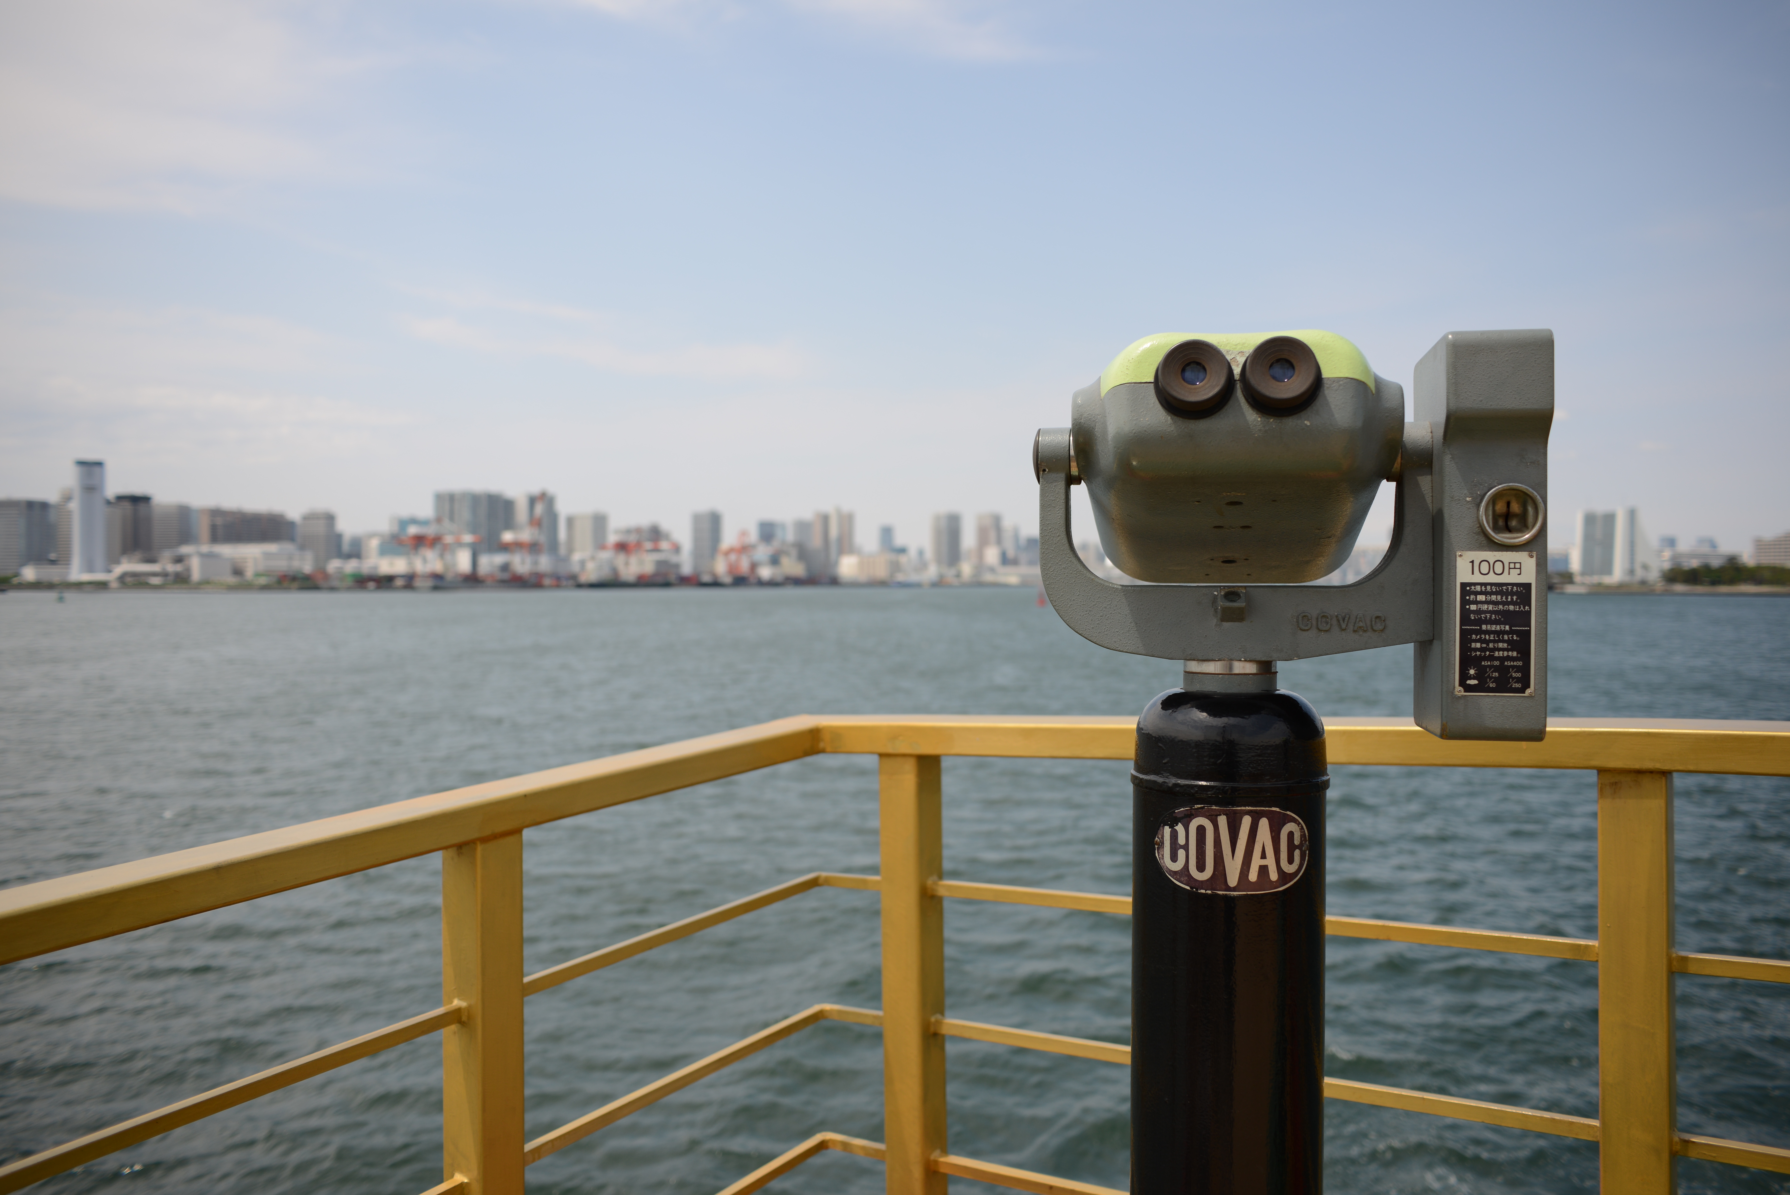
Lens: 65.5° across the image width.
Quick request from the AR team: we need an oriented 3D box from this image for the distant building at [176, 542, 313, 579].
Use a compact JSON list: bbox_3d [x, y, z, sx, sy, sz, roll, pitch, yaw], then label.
[{"bbox_3d":[-560.795,-30.804,1200.000,106.097,31.319,45.000,0,1,20],"label":"distant building"}]

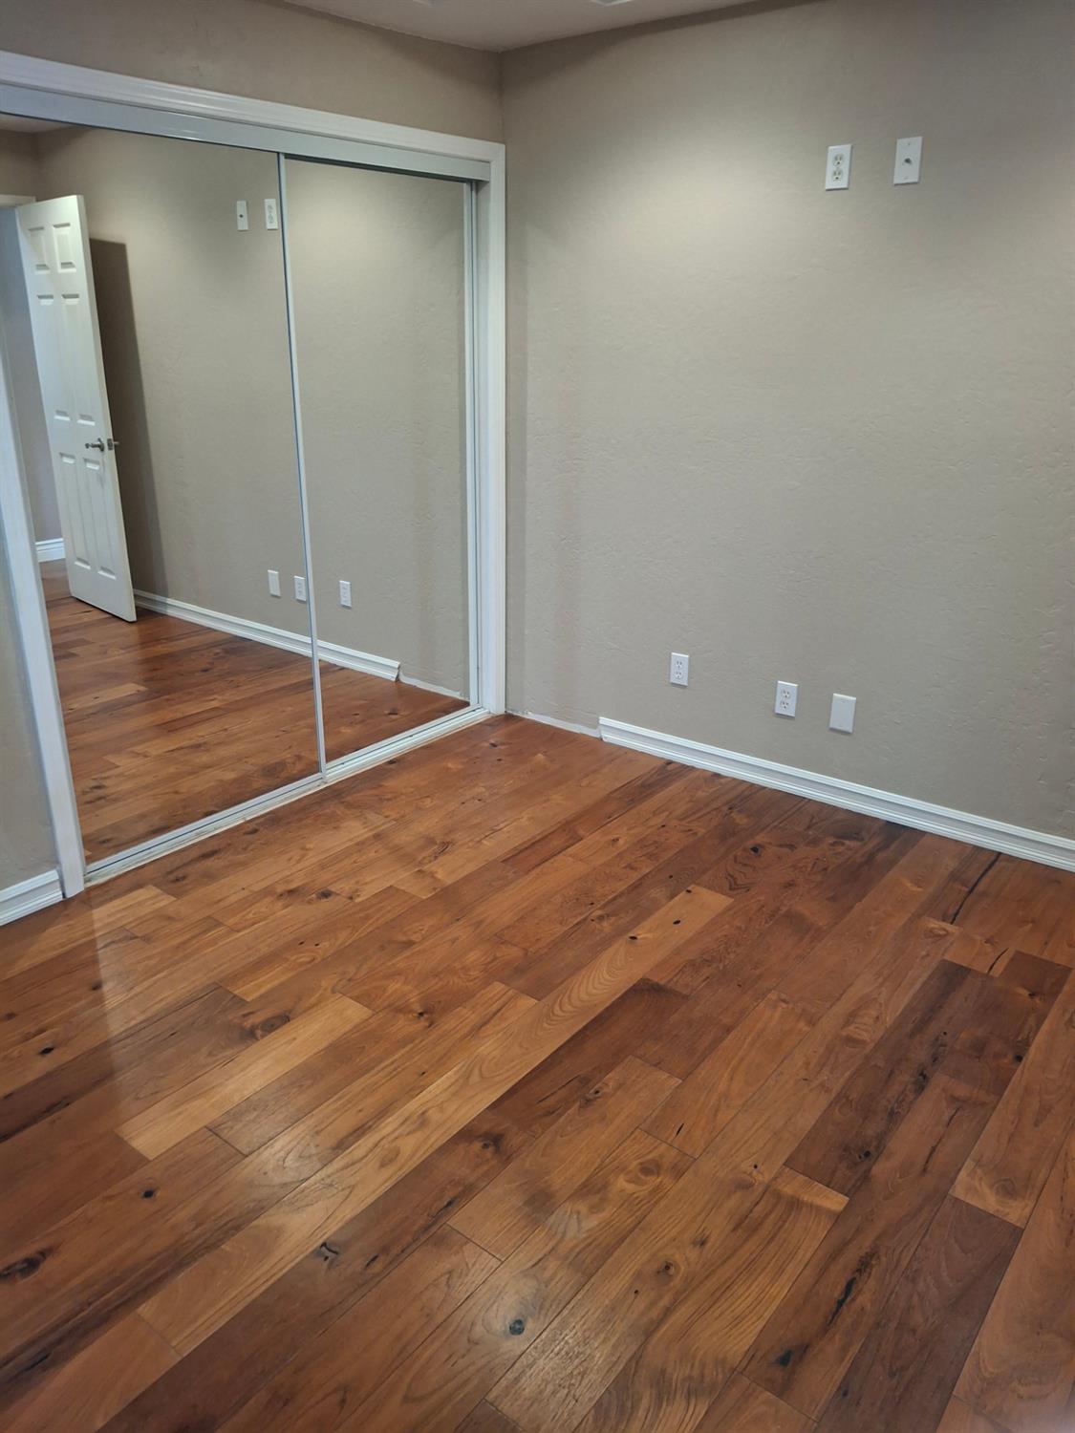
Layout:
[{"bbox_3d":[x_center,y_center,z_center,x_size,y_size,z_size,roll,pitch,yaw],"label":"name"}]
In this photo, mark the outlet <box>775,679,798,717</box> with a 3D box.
[{"bbox_3d":[0.856,-0.059,3.555,0.071,0.115,0.009,16,26,35],"label":"outlet"}]

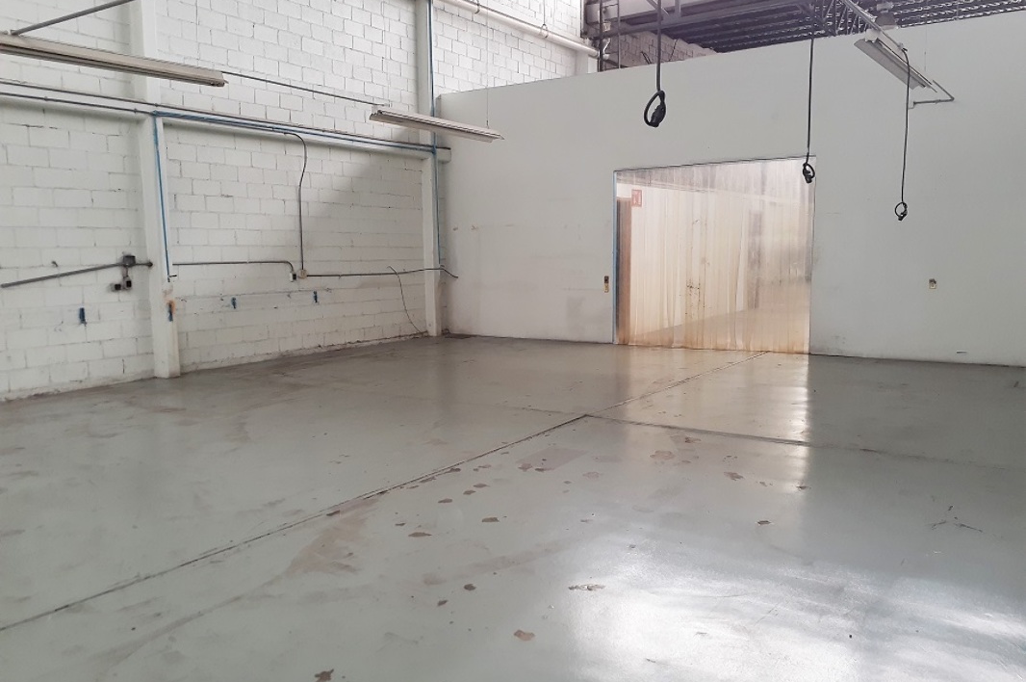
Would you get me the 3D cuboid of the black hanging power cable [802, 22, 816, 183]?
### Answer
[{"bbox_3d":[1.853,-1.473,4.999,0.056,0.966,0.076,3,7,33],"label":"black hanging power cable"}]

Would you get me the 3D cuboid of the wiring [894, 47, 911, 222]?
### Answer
[{"bbox_3d":[3.420,-1.804,7.028,0.110,1.507,0.080,4,8,36],"label":"wiring"}]

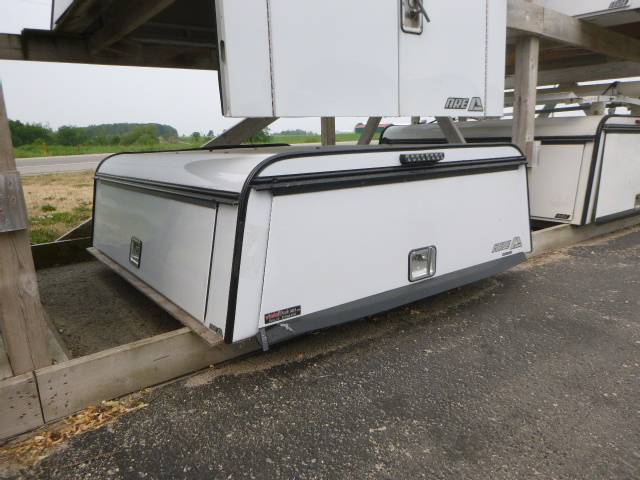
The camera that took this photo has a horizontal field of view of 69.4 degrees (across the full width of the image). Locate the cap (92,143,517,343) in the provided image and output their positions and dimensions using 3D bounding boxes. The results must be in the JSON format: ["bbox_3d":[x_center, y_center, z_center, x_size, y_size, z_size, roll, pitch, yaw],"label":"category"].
[{"bbox_3d":[-0.136,-0.188,2.483,1.680,0.580,1.760,-10,15,-36],"label":"cap"}]

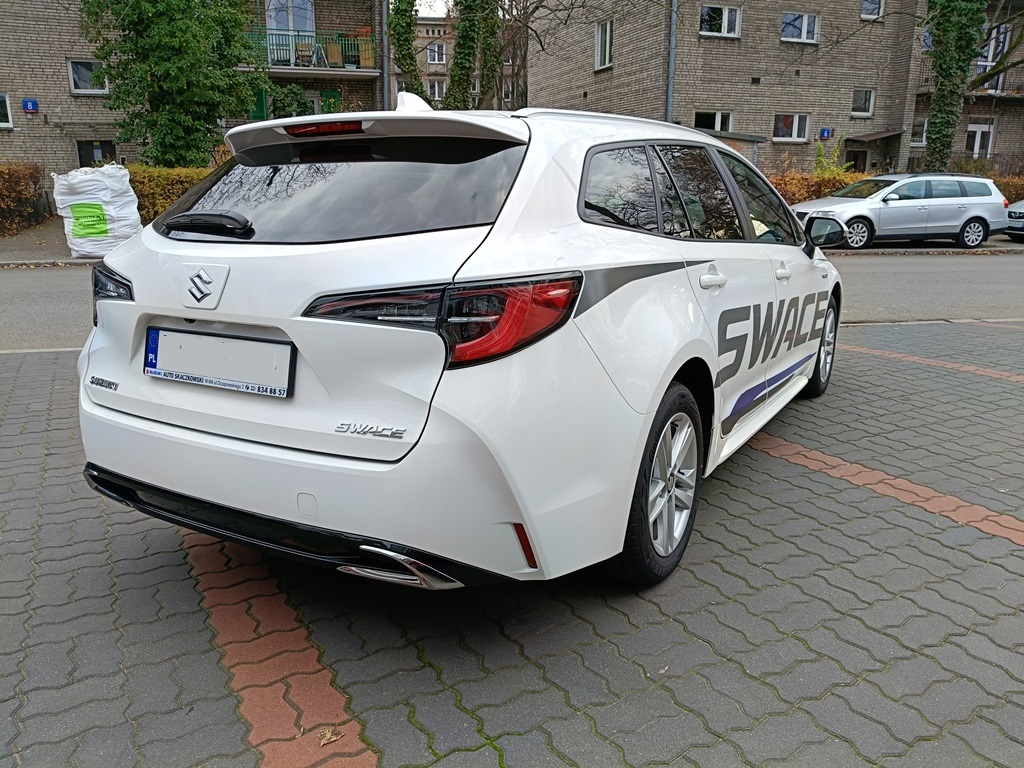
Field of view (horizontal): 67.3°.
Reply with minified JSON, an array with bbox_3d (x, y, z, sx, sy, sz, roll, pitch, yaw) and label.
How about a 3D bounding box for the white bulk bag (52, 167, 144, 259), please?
[{"bbox_3d":[-6.876,-2.835,12.838,0.980,1.420,0.950,-1,14,-5],"label":"white bulk bag"}]

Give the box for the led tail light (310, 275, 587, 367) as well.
[{"bbox_3d":[-0.163,-0.150,1.702,0.602,0.190,0.236,4,14,17],"label":"led tail light"}]

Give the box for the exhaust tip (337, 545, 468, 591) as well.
[{"bbox_3d":[-0.262,0.405,1.718,0.340,0.100,0.100,5,14,21],"label":"exhaust tip"}]

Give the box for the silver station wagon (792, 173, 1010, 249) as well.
[{"bbox_3d":[8.091,-3.653,16.292,4.770,1.510,1.820,-3,14,-12],"label":"silver station wagon"}]

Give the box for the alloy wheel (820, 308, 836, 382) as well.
[{"bbox_3d":[1.815,-0.237,4.636,0.190,0.440,0.440,7,15,30],"label":"alloy wheel"}]

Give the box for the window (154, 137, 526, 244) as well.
[{"bbox_3d":[-0.554,-0.521,2.106,1.260,0.100,0.510,7,52,30],"label":"window"}]

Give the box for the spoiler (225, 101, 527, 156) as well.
[{"bbox_3d":[-0.458,-0.733,2.223,1.140,0.125,0.310,7,15,30],"label":"spoiler"}]

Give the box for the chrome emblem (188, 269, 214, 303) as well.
[{"bbox_3d":[-0.745,-0.236,1.844,0.092,0.086,0.014,7,4,30],"label":"chrome emblem"}]

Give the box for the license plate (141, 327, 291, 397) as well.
[{"bbox_3d":[-0.734,-0.059,1.900,0.530,0.130,0.022,7,3,30],"label":"license plate"}]

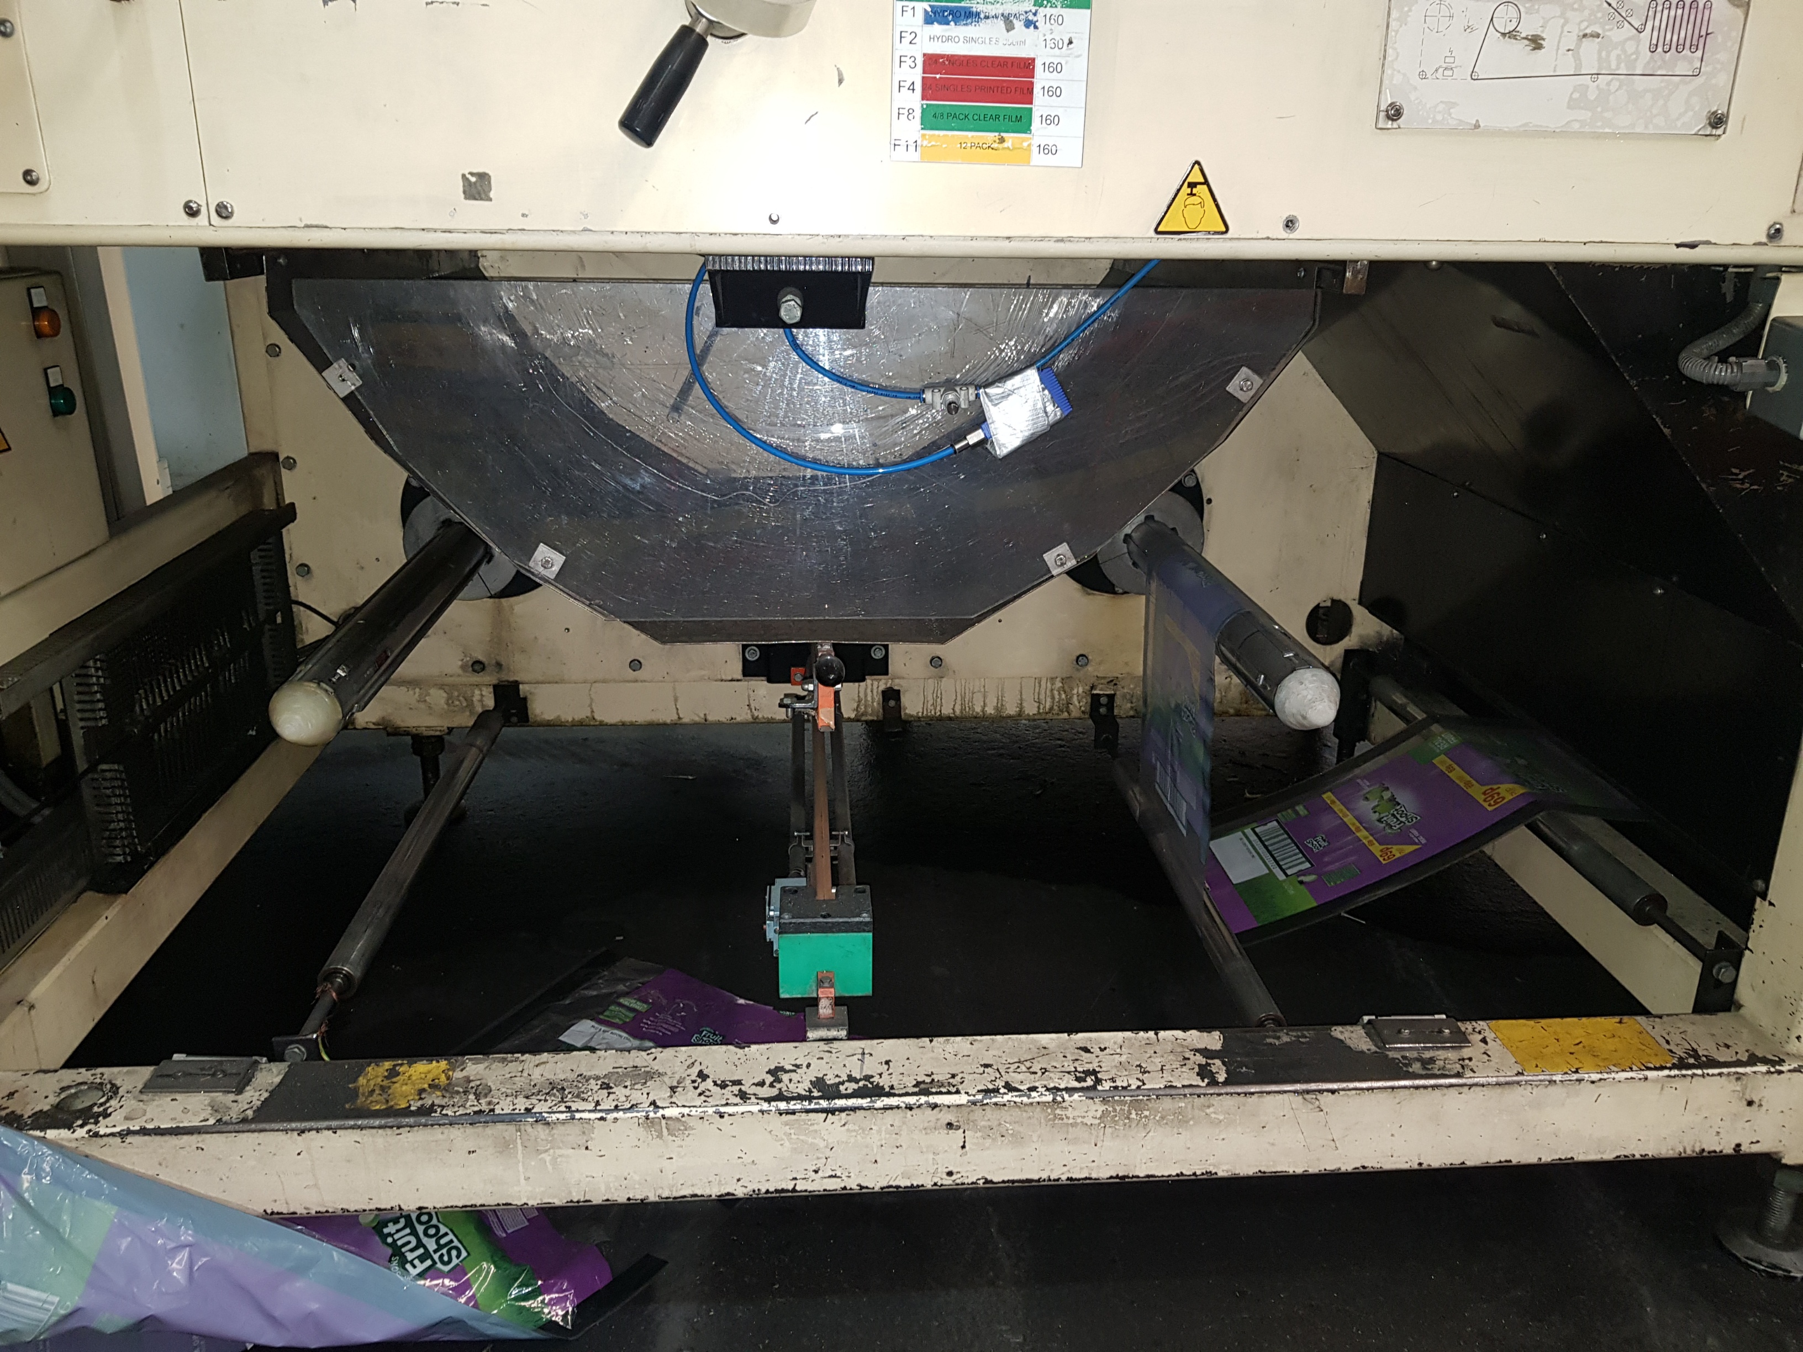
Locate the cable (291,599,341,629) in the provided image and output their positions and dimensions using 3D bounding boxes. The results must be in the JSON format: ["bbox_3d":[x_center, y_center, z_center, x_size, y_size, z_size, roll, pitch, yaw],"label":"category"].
[{"bbox_3d":[-0.843,-0.090,1.948,0.070,0.043,0.040,-1,20,-4],"label":"cable"}]

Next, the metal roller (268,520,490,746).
[{"bbox_3d":[-0.606,-0.064,1.619,0.075,0.075,0.670,-1,20,-4],"label":"metal roller"}]

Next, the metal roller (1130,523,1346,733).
[{"bbox_3d":[0.399,-0.076,1.692,0.075,0.075,0.670,-1,20,-4],"label":"metal roller"}]

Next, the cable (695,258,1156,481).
[{"bbox_3d":[0.019,-0.279,1.212,0.420,0.201,0.100,-1,20,-4],"label":"cable"}]

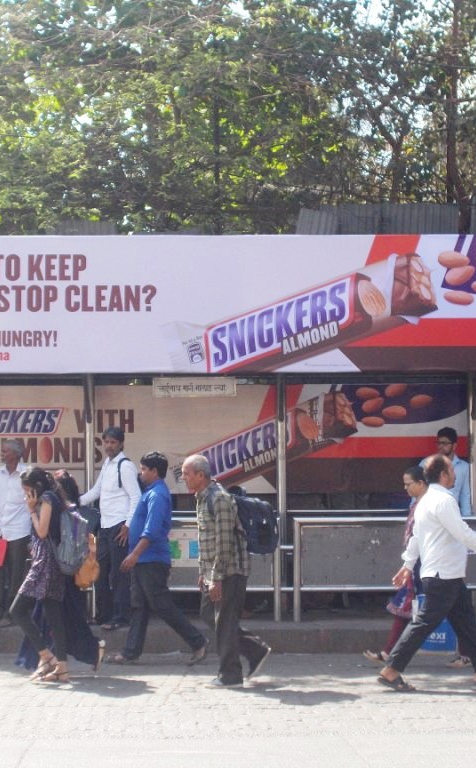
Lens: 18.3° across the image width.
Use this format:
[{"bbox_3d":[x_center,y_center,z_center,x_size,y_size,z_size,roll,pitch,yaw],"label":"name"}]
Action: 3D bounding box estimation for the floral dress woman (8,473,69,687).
[{"bbox_3d":[-1.463,1.411,10.900,0.480,1.570,0.440,0,-3,-9],"label":"floral dress woman"}]

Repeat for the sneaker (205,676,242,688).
[{"bbox_3d":[-0.097,2.143,10.620,0.265,0.095,0.100,0,-3,-5],"label":"sneaker"}]

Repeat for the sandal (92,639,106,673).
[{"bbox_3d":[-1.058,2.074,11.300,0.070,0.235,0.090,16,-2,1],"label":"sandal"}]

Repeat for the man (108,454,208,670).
[{"bbox_3d":[-0.637,1.390,11.850,0.760,1.660,0.500,0,-3,-6],"label":"man"}]

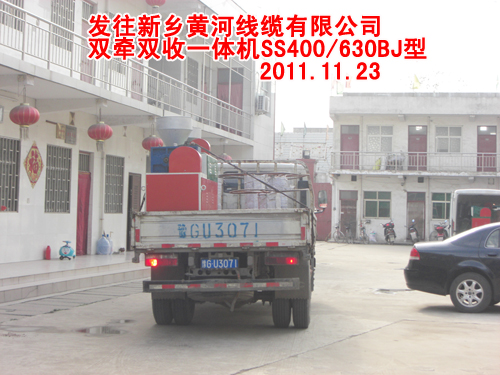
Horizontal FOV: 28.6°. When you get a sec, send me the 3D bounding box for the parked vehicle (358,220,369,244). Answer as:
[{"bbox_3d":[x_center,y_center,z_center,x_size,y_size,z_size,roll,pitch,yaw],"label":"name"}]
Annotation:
[{"bbox_3d":[5.281,2.094,45.500,0.560,1.030,1.620,1,-1,-7],"label":"parked vehicle"}]

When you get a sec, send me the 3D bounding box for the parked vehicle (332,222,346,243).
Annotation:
[{"bbox_3d":[4.164,2.084,45.700,0.560,1.020,1.620,1,-1,22],"label":"parked vehicle"}]

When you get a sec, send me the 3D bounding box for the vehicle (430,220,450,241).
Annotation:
[{"bbox_3d":[8.741,2.043,44.600,0.720,1.100,1.800,1,-1,10],"label":"vehicle"}]

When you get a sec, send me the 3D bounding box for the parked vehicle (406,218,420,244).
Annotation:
[{"bbox_3d":[7.428,2.025,44.900,0.680,1.100,1.750,1,-1,2],"label":"parked vehicle"}]

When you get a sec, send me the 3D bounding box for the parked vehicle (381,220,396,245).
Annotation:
[{"bbox_3d":[6.360,2.057,45.100,0.700,1.120,1.800,1,-1,-3],"label":"parked vehicle"}]

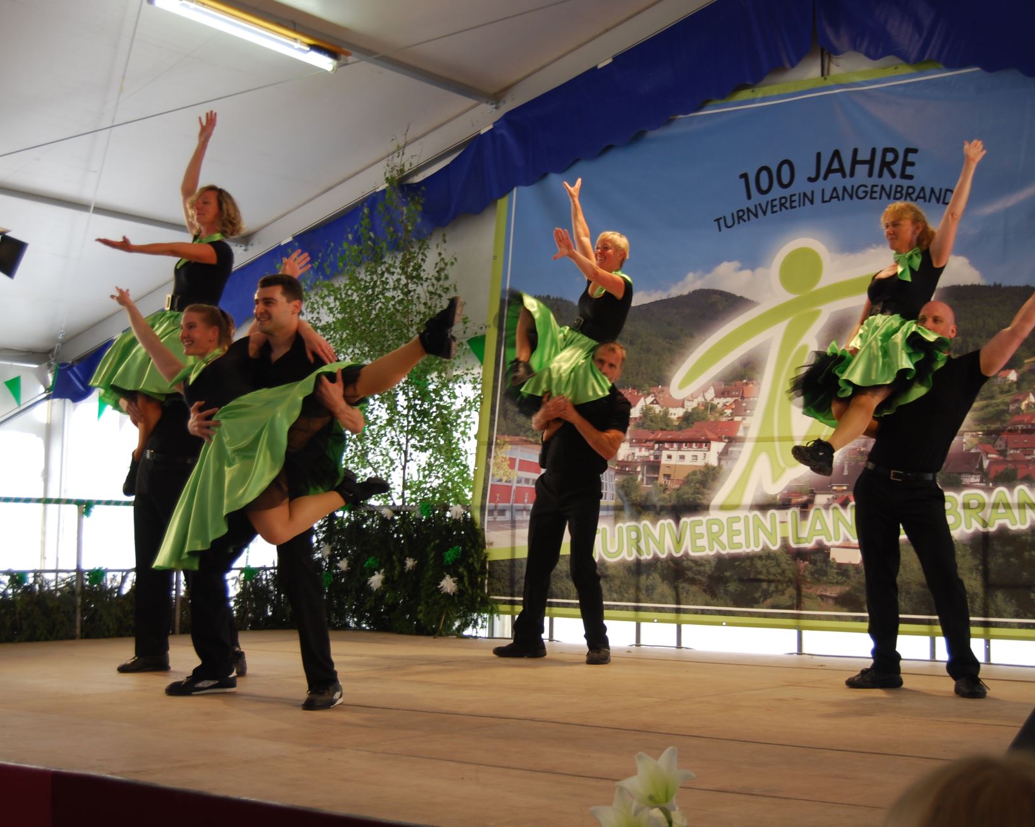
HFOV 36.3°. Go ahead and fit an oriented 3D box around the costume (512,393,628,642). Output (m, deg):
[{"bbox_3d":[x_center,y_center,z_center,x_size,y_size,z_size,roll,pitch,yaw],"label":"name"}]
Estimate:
[{"bbox_3d":[0.304,0.580,8.800,0.560,1.450,0.520,-3,-6,42],"label":"costume"}]

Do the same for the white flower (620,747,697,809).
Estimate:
[{"bbox_3d":[0.258,0.676,2.920,0.140,0.115,0.135,-3,-6,35],"label":"white flower"}]

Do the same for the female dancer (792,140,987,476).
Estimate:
[{"bbox_3d":[1.667,-0.493,7.080,0.820,1.510,0.650,4,-6,-38],"label":"female dancer"}]

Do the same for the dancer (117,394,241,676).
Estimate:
[{"bbox_3d":[-1.649,0.375,7.770,0.620,1.800,0.700,-2,-5,32],"label":"dancer"}]

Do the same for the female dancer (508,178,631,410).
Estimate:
[{"bbox_3d":[0.286,-0.534,8.580,0.720,1.450,0.540,4,-6,-40],"label":"female dancer"}]

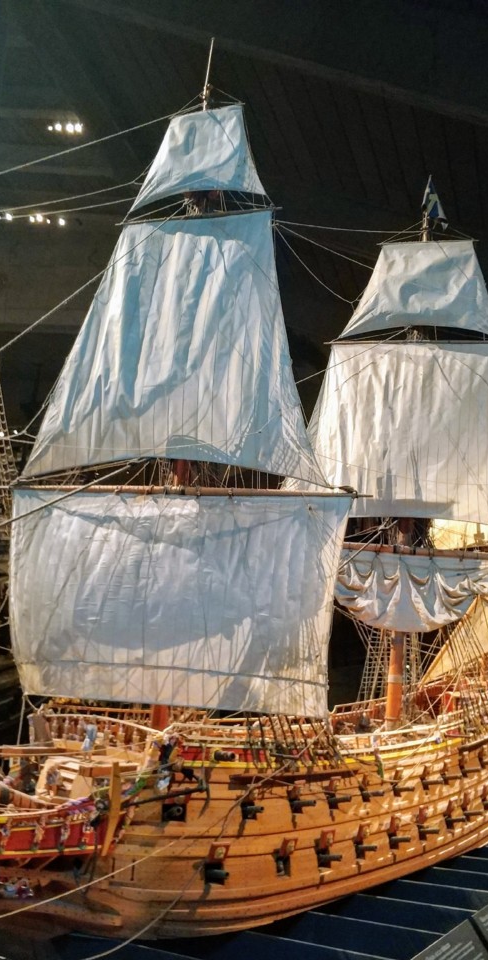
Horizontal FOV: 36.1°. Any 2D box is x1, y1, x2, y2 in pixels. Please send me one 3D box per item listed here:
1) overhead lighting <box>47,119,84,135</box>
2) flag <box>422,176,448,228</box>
[{"bbox_3d":[-5.813,-11.513,24.361,1.150,0.380,0.380,4,-17,-15],"label":"overhead lighting"},{"bbox_3d":[1.450,-2.112,5.693,0.210,0.400,0.090,3,-17,-10],"label":"flag"}]

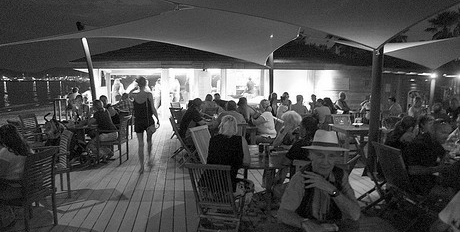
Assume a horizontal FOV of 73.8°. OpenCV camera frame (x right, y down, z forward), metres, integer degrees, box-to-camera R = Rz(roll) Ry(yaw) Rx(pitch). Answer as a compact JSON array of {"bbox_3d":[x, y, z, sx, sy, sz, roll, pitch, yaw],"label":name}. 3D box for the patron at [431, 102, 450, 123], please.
[{"bbox_3d":[3.620,0.376,5.382,0.720,1.220,0.520,-7,10,-45],"label":"patron"}]

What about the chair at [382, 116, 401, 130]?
[{"bbox_3d":[3.460,0.427,6.744,0.470,0.900,0.570,-2,7,-20],"label":"chair"}]

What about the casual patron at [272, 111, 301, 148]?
[{"bbox_3d":[0.800,0.527,4.242,0.500,1.190,0.700,6,9,41],"label":"casual patron"}]

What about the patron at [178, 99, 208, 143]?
[{"bbox_3d":[-0.760,0.255,6.522,0.680,1.260,0.500,-1,7,-11],"label":"patron"}]

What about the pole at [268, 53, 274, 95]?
[{"bbox_3d":[1.550,-1.050,11.455,0.170,2.750,0.170,0,7,0],"label":"pole"}]

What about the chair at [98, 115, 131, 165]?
[{"bbox_3d":[-2.360,0.474,6.246,0.580,0.920,0.520,1,7,6],"label":"chair"}]

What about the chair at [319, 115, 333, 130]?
[{"bbox_3d":[2.130,0.415,6.843,0.470,0.900,0.570,-6,9,-44],"label":"chair"}]

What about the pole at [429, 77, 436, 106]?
[{"bbox_3d":[8.750,-0.935,13.180,0.180,2.100,0.180,0,7,0],"label":"pole"}]

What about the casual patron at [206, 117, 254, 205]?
[{"bbox_3d":[0.030,0.621,3.414,0.480,1.280,0.720,3,7,25],"label":"casual patron"}]

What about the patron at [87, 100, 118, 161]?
[{"bbox_3d":[-2.520,0.286,6.097,0.750,1.230,0.500,1,7,5],"label":"patron"}]

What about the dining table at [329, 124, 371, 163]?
[{"bbox_3d":[2.420,0.584,5.936,0.800,0.740,0.740,1,7,9],"label":"dining table"}]

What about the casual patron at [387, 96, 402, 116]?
[{"bbox_3d":[4.220,0.089,8.013,0.680,1.250,0.460,1,7,5],"label":"casual patron"}]

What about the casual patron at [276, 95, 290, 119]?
[{"bbox_3d":[1.300,0.091,7.564,0.700,1.270,0.480,7,10,45],"label":"casual patron"}]

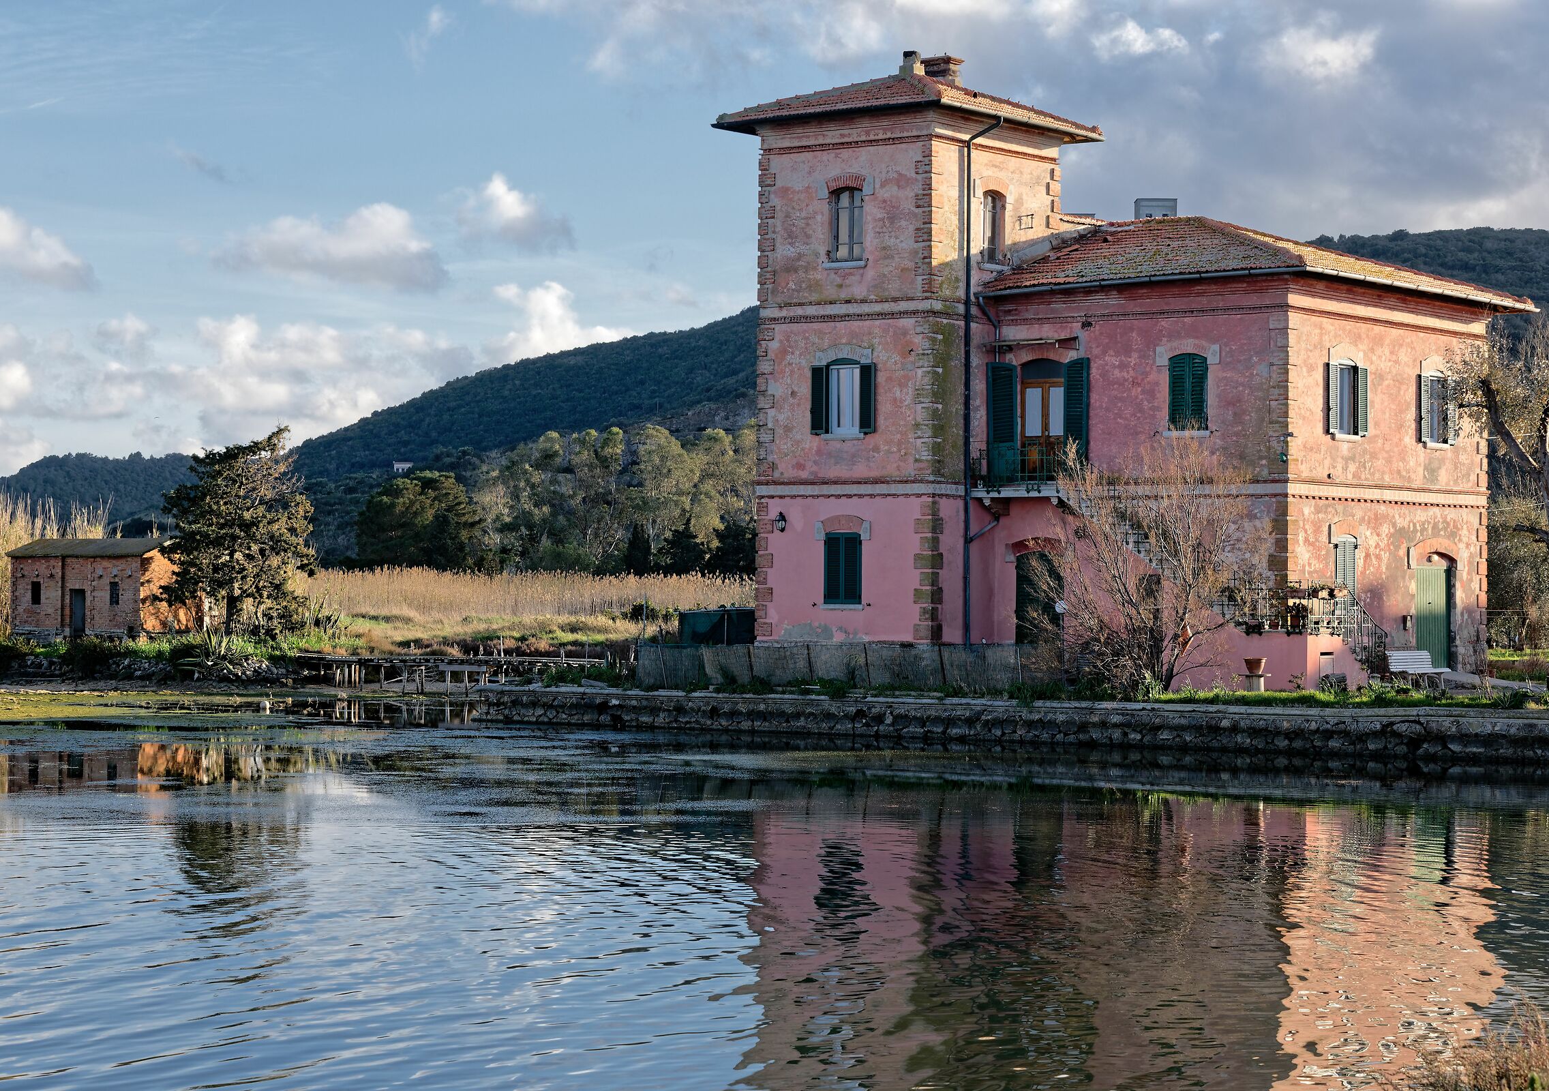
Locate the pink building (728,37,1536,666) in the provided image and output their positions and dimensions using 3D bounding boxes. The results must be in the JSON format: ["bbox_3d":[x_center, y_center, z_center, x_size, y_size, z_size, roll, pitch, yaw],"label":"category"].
[{"bbox_3d":[8.923,-4.349,78.521,14.740,15.438,15.087,0,-1,37],"label":"pink building"}]

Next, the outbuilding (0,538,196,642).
[{"bbox_3d":[-20.893,1.423,99.643,6.764,3.287,2.889,0,-1,40],"label":"outbuilding"}]

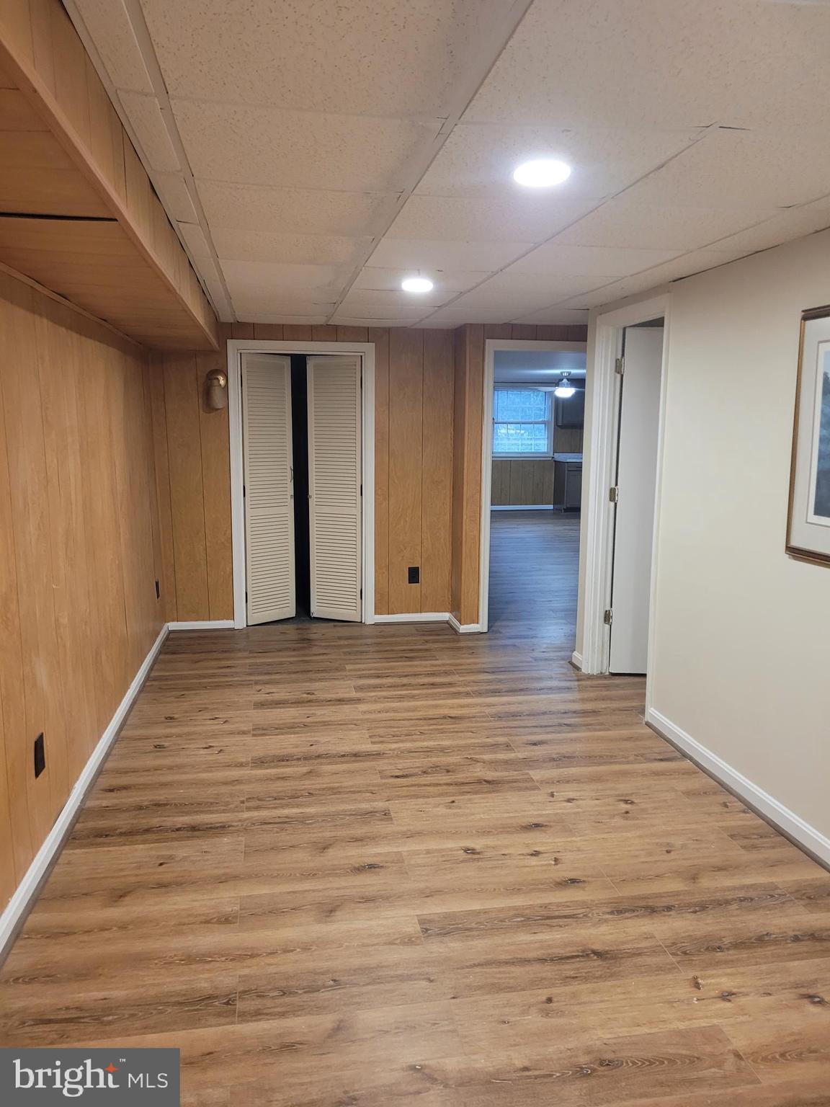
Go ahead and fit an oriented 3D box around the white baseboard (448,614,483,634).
[{"bbox_3d":[0.374,0.516,6.215,0.166,0.068,0.362,-1,9,-10],"label":"white baseboard"}]

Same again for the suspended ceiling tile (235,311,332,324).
[{"bbox_3d":[-0.890,-1.568,5.564,0.600,0.020,0.440,-1,9,-10],"label":"suspended ceiling tile"}]

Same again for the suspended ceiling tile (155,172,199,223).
[{"bbox_3d":[-0.728,-1.096,2.597,0.085,0.020,0.596,-1,9,-10],"label":"suspended ceiling tile"}]

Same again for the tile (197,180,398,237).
[{"bbox_3d":[-0.377,-1.103,2.658,0.596,0.020,0.596,-1,9,-10],"label":"tile"}]

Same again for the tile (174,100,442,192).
[{"bbox_3d":[-0.272,-1.006,2.058,0.596,0.020,0.596,-1,9,-10],"label":"tile"}]

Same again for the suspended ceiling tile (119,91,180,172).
[{"bbox_3d":[-0.622,-0.994,1.977,0.100,0.020,0.600,-1,9,-10],"label":"suspended ceiling tile"}]

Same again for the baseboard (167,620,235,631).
[{"bbox_3d":[-1.551,0.526,6.062,0.478,0.068,0.015,-1,9,-10],"label":"baseboard"}]

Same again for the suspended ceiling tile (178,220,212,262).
[{"bbox_3d":[-0.839,-1.193,3.195,0.090,0.020,0.596,-1,9,-10],"label":"suspended ceiling tile"}]

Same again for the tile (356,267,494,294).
[{"bbox_3d":[0.016,-1.304,3.952,0.600,0.020,0.600,-1,9,-10],"label":"tile"}]

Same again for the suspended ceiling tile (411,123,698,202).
[{"bbox_3d":[0.333,-1.017,2.163,0.600,0.020,0.600,-1,9,-10],"label":"suspended ceiling tile"}]

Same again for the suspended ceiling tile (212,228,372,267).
[{"bbox_3d":[-0.475,-1.194,3.240,0.600,0.020,0.600,-1,9,-10],"label":"suspended ceiling tile"}]

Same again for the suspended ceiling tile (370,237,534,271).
[{"bbox_3d":[0.124,-1.212,3.360,0.596,0.020,0.596,-1,9,-10],"label":"suspended ceiling tile"}]

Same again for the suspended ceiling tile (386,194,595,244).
[{"bbox_3d":[0.232,-1.113,2.762,0.600,0.020,0.600,-1,9,-10],"label":"suspended ceiling tile"}]

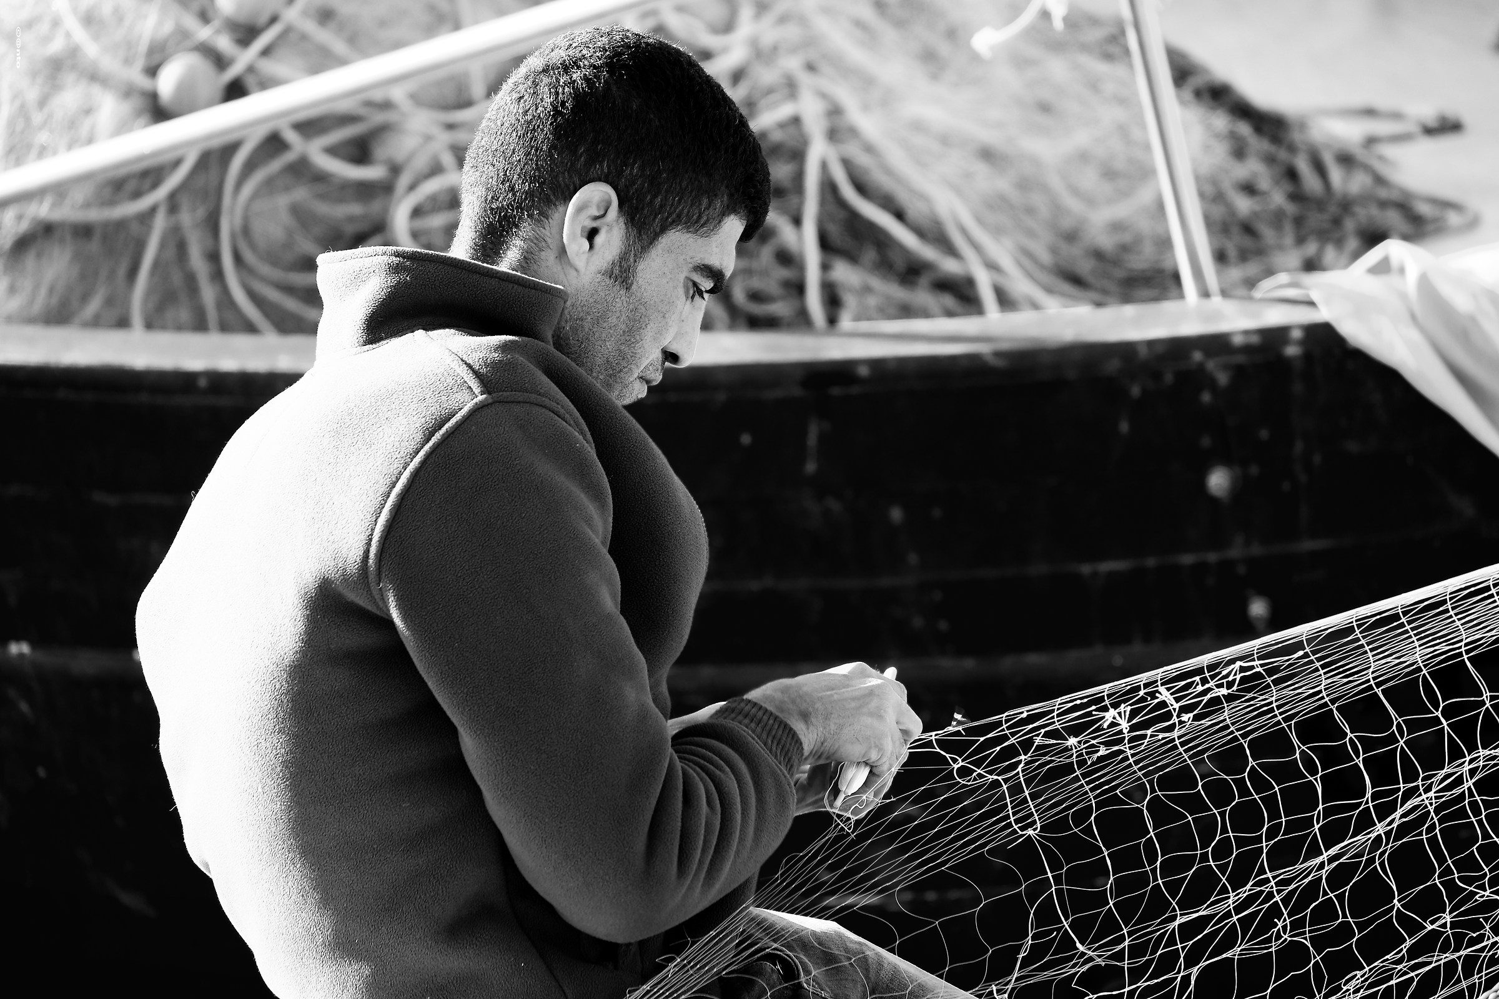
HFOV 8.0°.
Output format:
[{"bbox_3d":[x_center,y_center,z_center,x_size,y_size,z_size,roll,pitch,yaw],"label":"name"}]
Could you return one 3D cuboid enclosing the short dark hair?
[{"bbox_3d":[-0.091,-0.223,7.400,0.208,0.200,0.168,30,-8,-14],"label":"short dark hair"}]

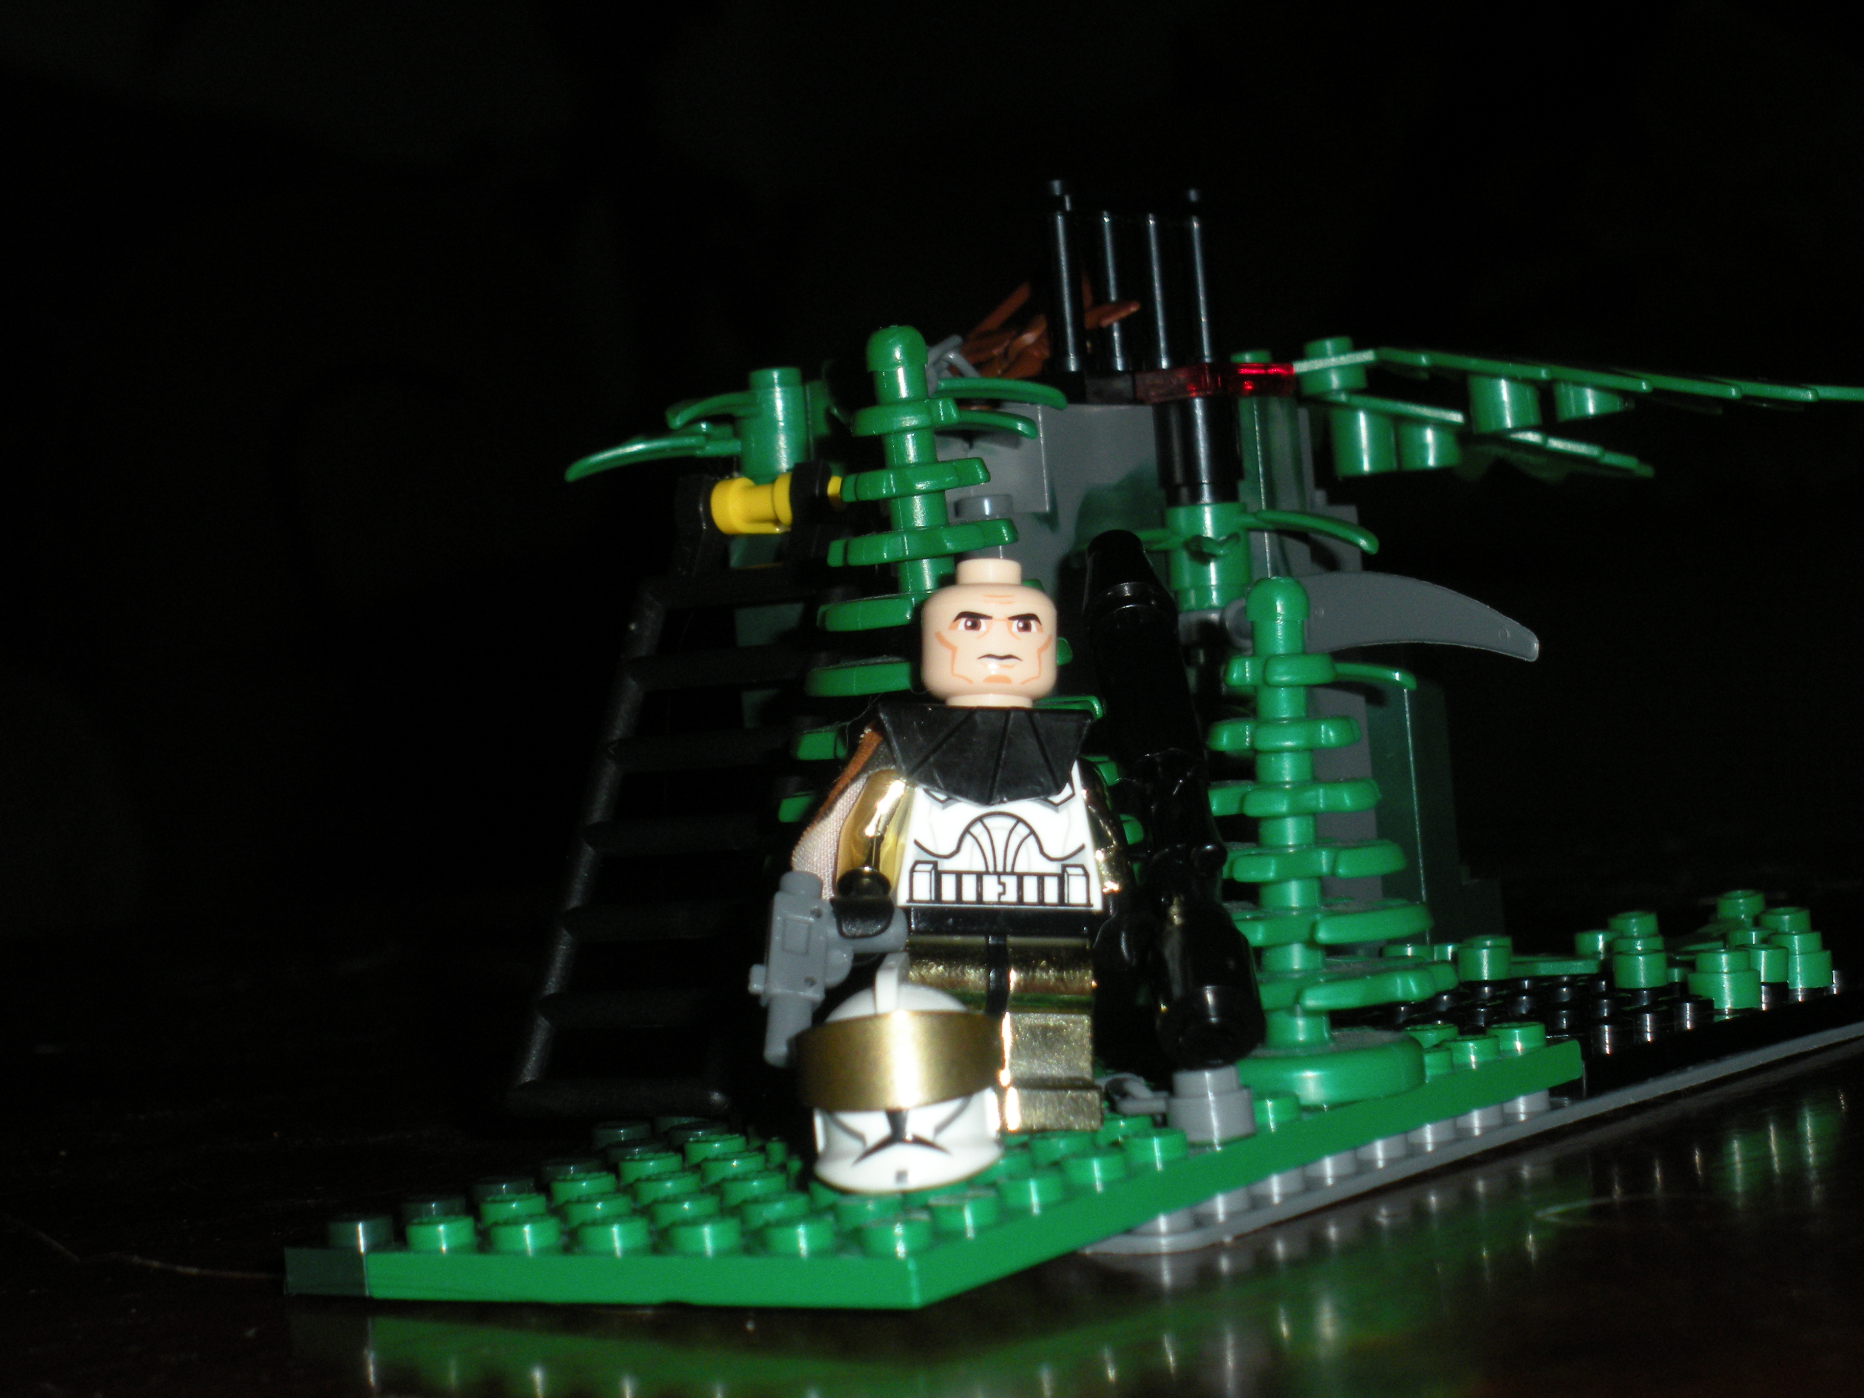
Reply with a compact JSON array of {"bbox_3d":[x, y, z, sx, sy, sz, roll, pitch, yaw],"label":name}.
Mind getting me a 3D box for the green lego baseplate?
[{"bbox_3d":[0.003,0.035,0.325,0.056,0.005,0.096,-5,2,35],"label":"green lego baseplate"}]

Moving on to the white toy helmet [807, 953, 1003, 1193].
[{"bbox_3d":[-0.002,0.026,0.296,0.014,0.016,0.014,-5,2,6],"label":"white toy helmet"}]

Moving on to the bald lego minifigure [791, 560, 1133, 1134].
[{"bbox_3d":[0.002,0.011,0.315,0.025,0.042,0.015,-4,2,-5],"label":"bald lego minifigure"}]

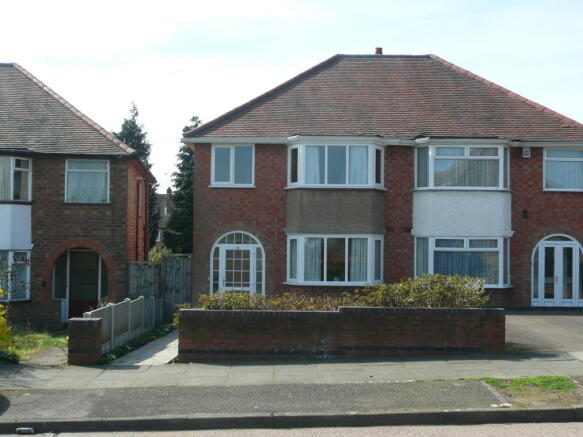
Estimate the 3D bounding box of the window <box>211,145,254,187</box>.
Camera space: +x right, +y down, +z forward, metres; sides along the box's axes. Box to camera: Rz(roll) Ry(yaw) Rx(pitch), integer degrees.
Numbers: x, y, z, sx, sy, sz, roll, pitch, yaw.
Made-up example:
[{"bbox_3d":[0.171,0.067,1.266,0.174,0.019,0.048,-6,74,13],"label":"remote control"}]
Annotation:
[{"bbox_3d":[-1.581,-1.413,21.706,1.190,1.152,0.130,1,-2,1],"label":"window"}]

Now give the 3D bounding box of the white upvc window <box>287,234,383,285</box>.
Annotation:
[{"bbox_3d":[1.146,1.091,21.301,2.581,1.348,0.550,1,-2,1],"label":"white upvc window"}]

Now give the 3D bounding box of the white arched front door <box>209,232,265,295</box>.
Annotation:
[{"bbox_3d":[-1.460,1.450,21.900,1.480,2.220,0.120,1,-2,0],"label":"white arched front door"}]

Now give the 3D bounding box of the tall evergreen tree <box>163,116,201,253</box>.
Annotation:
[{"bbox_3d":[-4.441,-0.586,37.000,2.900,8.168,2.900,1,-2,1],"label":"tall evergreen tree"}]

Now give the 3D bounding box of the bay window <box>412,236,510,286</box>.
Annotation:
[{"bbox_3d":[4.484,1.154,21.253,2.490,1.334,0.550,1,-2,1],"label":"bay window"}]

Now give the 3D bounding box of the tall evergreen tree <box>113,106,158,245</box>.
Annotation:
[{"bbox_3d":[-7.358,-0.978,38.000,2.600,8.952,2.600,1,-2,1],"label":"tall evergreen tree"}]

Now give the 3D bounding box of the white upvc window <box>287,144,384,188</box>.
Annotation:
[{"bbox_3d":[1.164,-1.385,21.378,2.617,1.175,0.550,1,-2,1],"label":"white upvc window"}]

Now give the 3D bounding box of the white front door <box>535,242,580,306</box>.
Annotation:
[{"bbox_3d":[7.085,1.550,21.506,1.204,1.846,0.120,1,-2,1],"label":"white front door"}]

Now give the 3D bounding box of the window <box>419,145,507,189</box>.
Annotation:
[{"bbox_3d":[4.513,-1.353,21.331,2.473,1.204,0.550,1,-2,1],"label":"window"}]

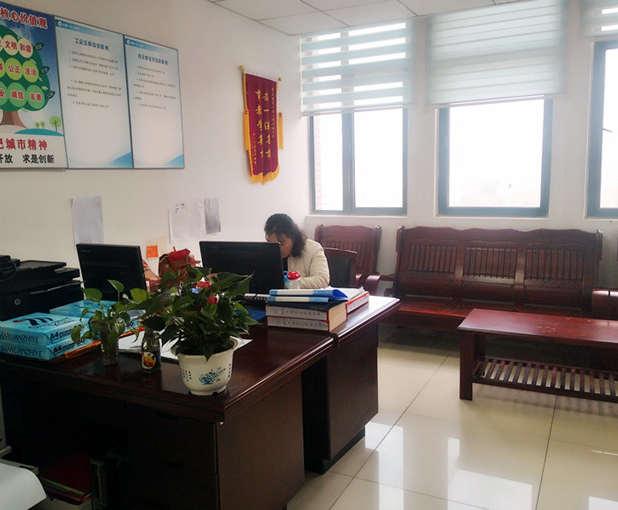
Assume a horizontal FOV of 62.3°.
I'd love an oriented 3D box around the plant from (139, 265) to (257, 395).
[{"bbox_3d":[-0.362,0.241,1.692,0.360,0.405,0.350,-2,8,0],"label":"plant"}]

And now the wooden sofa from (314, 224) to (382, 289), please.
[{"bbox_3d":[0.242,0.295,4.388,0.680,0.990,0.680,2,9,26],"label":"wooden sofa"}]

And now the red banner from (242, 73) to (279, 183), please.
[{"bbox_3d":[-0.358,-1.038,4.272,0.040,0.870,0.500,3,9,29],"label":"red banner"}]

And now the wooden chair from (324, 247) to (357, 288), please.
[{"bbox_3d":[-0.004,0.459,3.465,0.580,0.950,0.580,3,9,29],"label":"wooden chair"}]

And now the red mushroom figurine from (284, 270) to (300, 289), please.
[{"bbox_3d":[-0.094,0.180,2.808,0.080,0.150,0.070,3,9,28],"label":"red mushroom figurine"}]

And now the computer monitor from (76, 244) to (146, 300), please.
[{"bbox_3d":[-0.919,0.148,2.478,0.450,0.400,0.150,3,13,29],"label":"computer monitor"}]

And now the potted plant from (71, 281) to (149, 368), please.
[{"bbox_3d":[-0.766,0.263,1.955,0.280,0.315,0.230,3,9,29],"label":"potted plant"}]

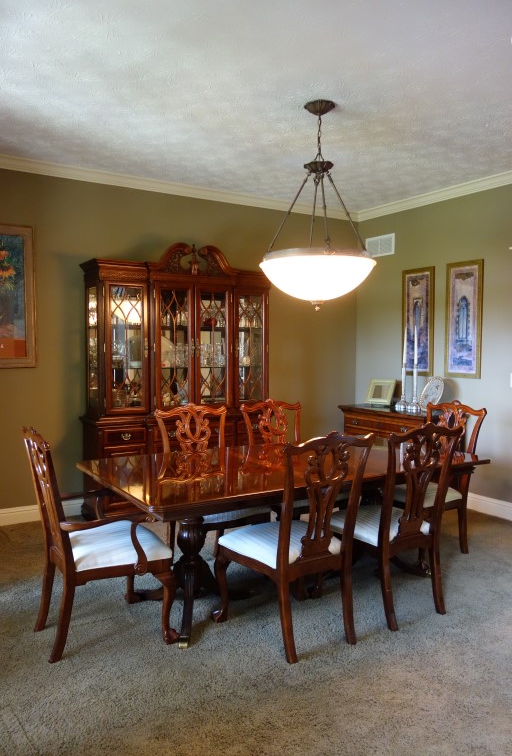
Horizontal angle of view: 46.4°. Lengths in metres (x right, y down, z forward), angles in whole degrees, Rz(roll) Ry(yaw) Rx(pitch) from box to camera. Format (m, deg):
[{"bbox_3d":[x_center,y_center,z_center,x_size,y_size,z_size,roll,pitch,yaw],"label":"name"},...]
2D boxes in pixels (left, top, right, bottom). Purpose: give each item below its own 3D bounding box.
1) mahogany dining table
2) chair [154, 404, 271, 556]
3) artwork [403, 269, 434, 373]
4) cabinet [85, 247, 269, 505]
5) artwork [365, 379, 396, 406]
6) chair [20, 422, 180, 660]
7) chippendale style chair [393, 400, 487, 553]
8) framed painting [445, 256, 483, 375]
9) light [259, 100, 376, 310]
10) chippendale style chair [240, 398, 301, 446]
[{"bbox_3d":[0.151,0.839,3.412,2.052,0.738,1.174,-2,4,-32],"label":"mahogany dining table"},{"bbox_3d":[-0.255,0.684,3.607,0.533,1.022,0.609,-2,4,-32],"label":"chair"},{"bbox_3d":[1.495,-0.518,5.572,0.033,0.993,0.393,-2,4,-32],"label":"artwork"},{"bbox_3d":[-0.625,0.017,5.027,1.544,2.202,0.478,-2,4,-32],"label":"cabinet"},{"bbox_3d":[1.219,0.140,5.795,0.280,0.253,0.039,3,-19,45],"label":"artwork"},{"bbox_3d":[-0.766,0.721,2.865,0.616,1.022,0.609,-2,4,-32],"label":"chair"},{"bbox_3d":[1.146,0.669,4.025,0.630,1.022,0.609,-2,4,-32],"label":"chippendale style chair"},{"bbox_3d":[1.771,-0.493,5.131,0.033,0.989,0.385,-2,4,-32],"label":"framed painting"},{"bbox_3d":[0.363,-0.978,3.444,0.675,1.176,0.675,0,3,0],"label":"light"},{"bbox_3d":[0.258,0.669,3.935,0.533,1.022,0.609,-2,4,-32],"label":"chippendale style chair"}]

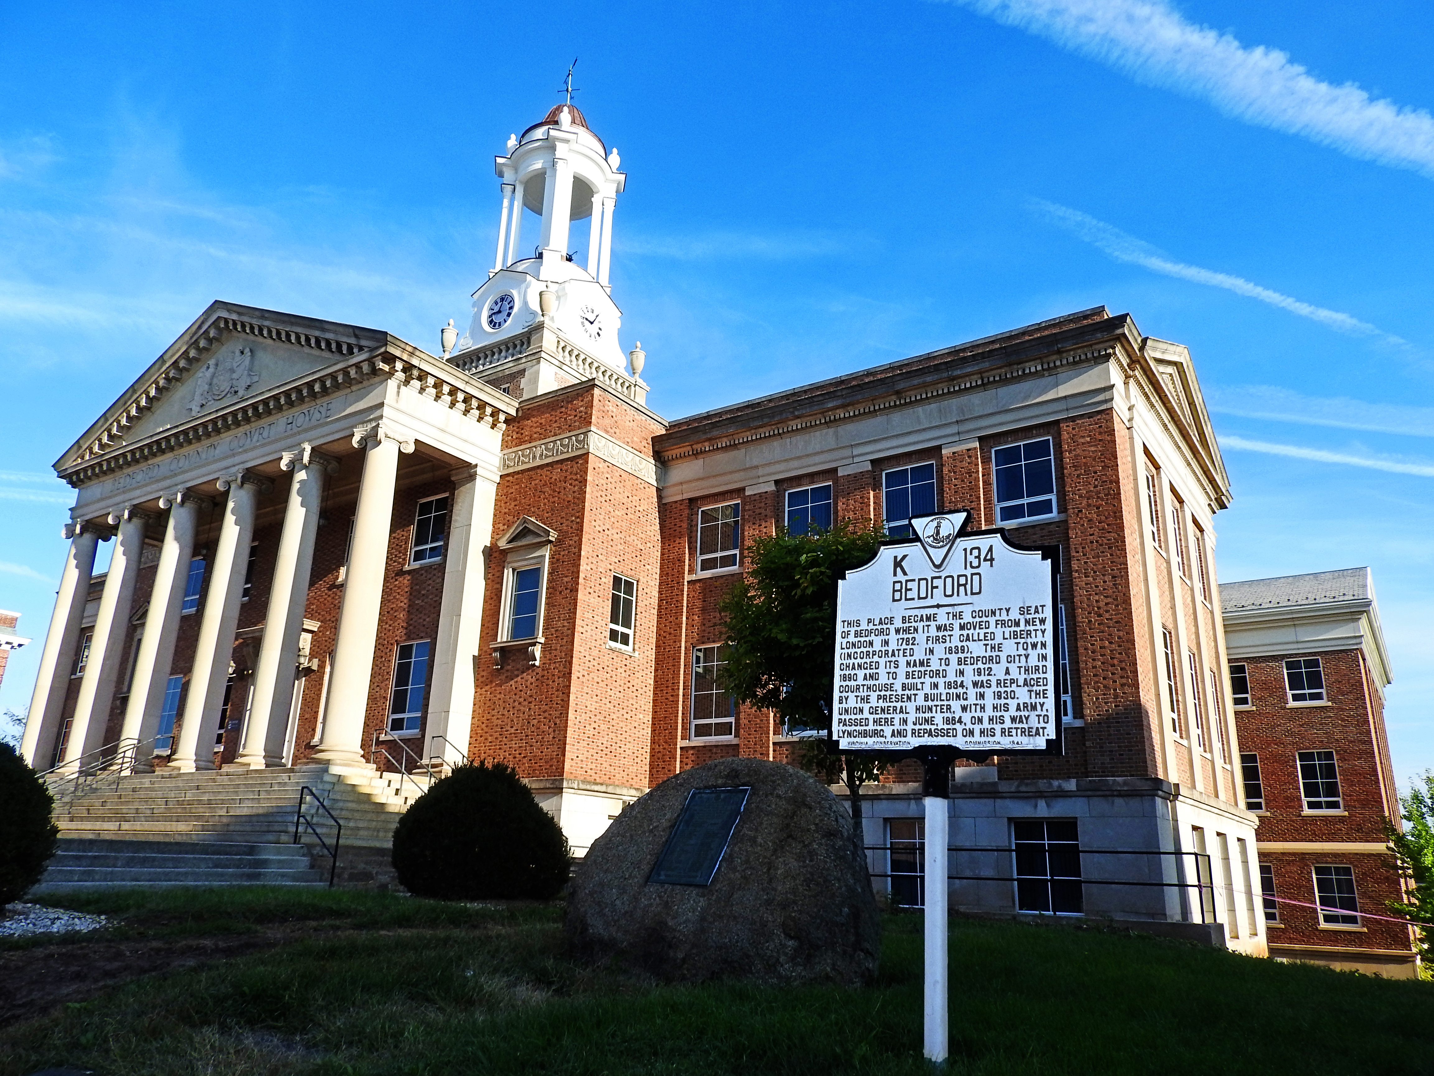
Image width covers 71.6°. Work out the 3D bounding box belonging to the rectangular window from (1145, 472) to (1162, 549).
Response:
[{"bbox_3d":[8.864,-0.669,20.305,0.200,1.634,1.206,-10,-21,33],"label":"rectangular window"}]

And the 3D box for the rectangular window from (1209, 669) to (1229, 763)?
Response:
[{"bbox_3d":[11.579,4.092,23.148,0.140,2.107,1.170,-10,-21,33],"label":"rectangular window"}]

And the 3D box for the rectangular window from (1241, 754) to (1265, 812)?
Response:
[{"bbox_3d":[19.370,8.952,36.503,1.152,2.073,0.200,-10,-21,33],"label":"rectangular window"}]

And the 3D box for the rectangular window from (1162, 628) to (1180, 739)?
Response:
[{"bbox_3d":[8.749,2.778,19.216,0.200,2.109,1.206,-10,-21,33],"label":"rectangular window"}]

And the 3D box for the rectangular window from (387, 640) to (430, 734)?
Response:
[{"bbox_3d":[-7.341,3.550,23.761,1.157,2.143,0.140,-10,-21,33],"label":"rectangular window"}]

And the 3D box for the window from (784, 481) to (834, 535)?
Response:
[{"bbox_3d":[2.028,-0.362,21.994,1.170,1.626,0.140,-10,-21,33],"label":"window"}]

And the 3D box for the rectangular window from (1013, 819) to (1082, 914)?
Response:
[{"bbox_3d":[5.658,5.617,17.019,1.188,1.527,0.200,-10,-21,33],"label":"rectangular window"}]

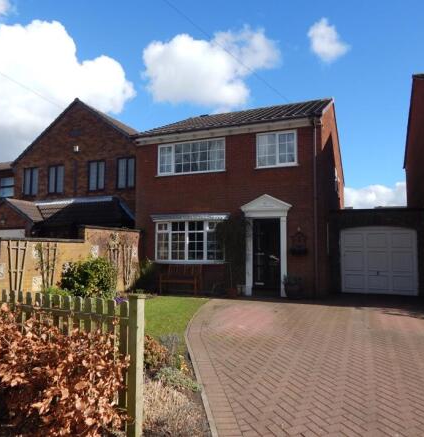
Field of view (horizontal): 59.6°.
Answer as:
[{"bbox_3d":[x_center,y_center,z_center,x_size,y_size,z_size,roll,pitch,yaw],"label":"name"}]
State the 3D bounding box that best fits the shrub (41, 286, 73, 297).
[{"bbox_3d":[-3.436,1.722,8.121,0.600,0.450,0.520,-2,-4,22],"label":"shrub"}]

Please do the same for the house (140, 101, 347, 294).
[{"bbox_3d":[1.904,-1.067,14.958,5.950,7.060,9.300,-2,-4,22],"label":"house"}]

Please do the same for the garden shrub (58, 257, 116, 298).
[{"bbox_3d":[-3.005,1.482,8.941,1.300,1.080,1.200,-2,-4,22],"label":"garden shrub"}]

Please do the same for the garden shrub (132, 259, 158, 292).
[{"bbox_3d":[-1.998,1.711,11.136,0.720,1.020,0.650,-2,-4,22],"label":"garden shrub"}]

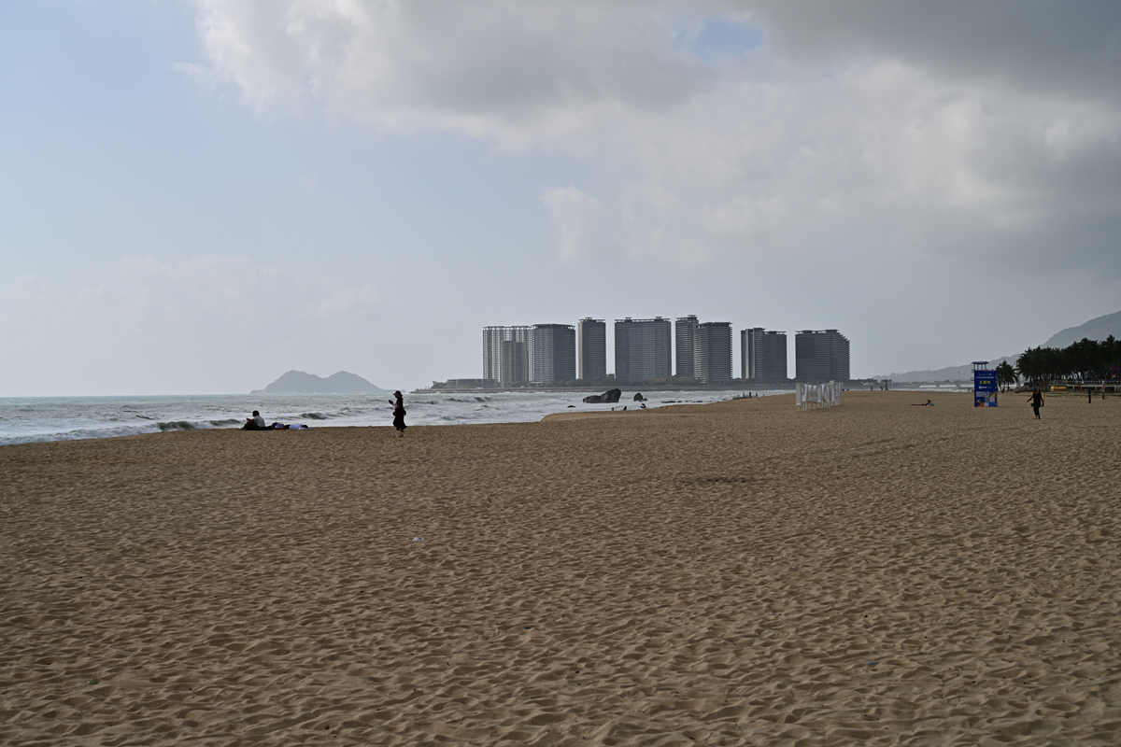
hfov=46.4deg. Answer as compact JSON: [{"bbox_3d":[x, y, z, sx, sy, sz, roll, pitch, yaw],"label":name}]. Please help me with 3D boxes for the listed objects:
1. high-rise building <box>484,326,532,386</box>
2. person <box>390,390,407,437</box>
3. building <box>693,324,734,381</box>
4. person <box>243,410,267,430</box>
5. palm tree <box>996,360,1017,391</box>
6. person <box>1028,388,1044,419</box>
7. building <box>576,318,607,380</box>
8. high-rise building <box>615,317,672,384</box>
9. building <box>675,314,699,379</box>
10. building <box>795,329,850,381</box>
[{"bbox_3d":[-82.661,-27.181,2085.000,77.000,96.066,22.000,-1,-1,-10],"label":"high-rise building"},{"bbox_3d":[-5.743,1.432,46.300,0.640,1.640,0.500,-1,-1,-6],"label":"person"},{"bbox_3d":[233.486,-31.274,1990.000,38.000,93.821,52.000,0,-1,-18],"label":"building"},{"bbox_3d":[-13.147,2.022,56.000,1.050,0.844,0.520,-1,-1,10],"label":"person"},{"bbox_3d":[122.923,0.643,360.000,6.000,8.383,6.000,-1,-1,19],"label":"palm tree"},{"bbox_3d":[25.616,1.639,70.500,0.800,1.687,0.500,-1,-1,21],"label":"person"},{"bbox_3d":[51.247,-36.174,2110.000,40.000,107.015,22.000,0,-1,-20],"label":"building"},{"bbox_3d":[134.237,-36.260,2115.000,89.000,108.779,25.000,-1,-1,17],"label":"high-rise building"},{"bbox_3d":[200.246,-38.353,2065.000,17.000,107.683,40.000,0,-1,-42],"label":"building"},{"bbox_3d":[425.545,-28.016,2120.000,82.000,84.806,38.000,-1,-1,14],"label":"building"}]

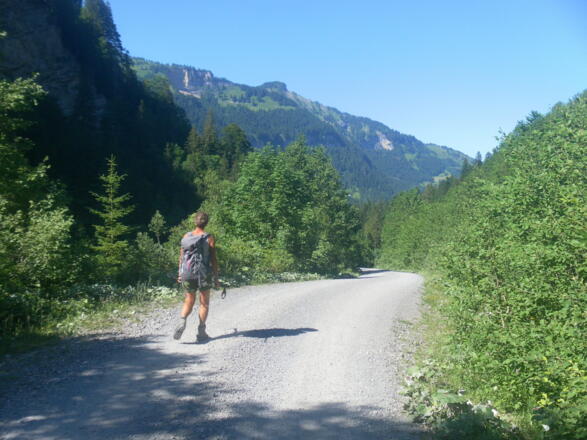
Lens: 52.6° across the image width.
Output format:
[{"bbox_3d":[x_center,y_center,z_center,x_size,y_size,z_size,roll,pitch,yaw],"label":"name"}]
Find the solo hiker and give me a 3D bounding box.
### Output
[{"bbox_3d":[-1.230,0.720,7.580,0.560,1.690,0.680,0,-1,7],"label":"solo hiker"}]

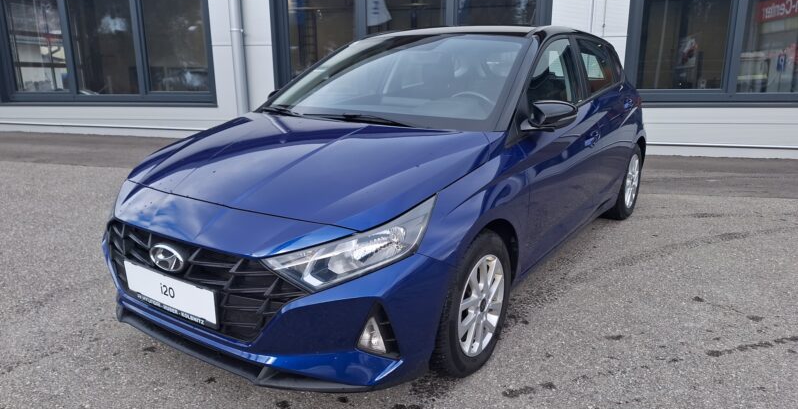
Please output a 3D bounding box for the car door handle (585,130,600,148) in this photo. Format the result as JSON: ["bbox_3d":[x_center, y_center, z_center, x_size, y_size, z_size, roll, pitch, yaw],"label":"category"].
[{"bbox_3d":[1.096,-0.367,2.993,0.055,0.065,0.230,10,18,34],"label":"car door handle"}]

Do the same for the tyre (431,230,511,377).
[{"bbox_3d":[0.264,0.390,2.126,0.190,0.612,0.612,10,18,34],"label":"tyre"}]

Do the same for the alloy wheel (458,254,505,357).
[{"bbox_3d":[0.278,0.390,2.115,0.140,0.410,0.410,10,18,34],"label":"alloy wheel"}]

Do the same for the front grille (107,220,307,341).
[{"bbox_3d":[-0.778,0.240,1.934,1.140,0.320,0.160,10,18,34],"label":"front grille"}]

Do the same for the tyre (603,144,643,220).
[{"bbox_3d":[1.742,-0.184,4.160,0.190,0.612,0.612,10,18,34],"label":"tyre"}]

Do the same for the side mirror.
[{"bbox_3d":[0.657,-0.388,2.317,0.235,0.145,0.170,10,18,34],"label":"side mirror"}]

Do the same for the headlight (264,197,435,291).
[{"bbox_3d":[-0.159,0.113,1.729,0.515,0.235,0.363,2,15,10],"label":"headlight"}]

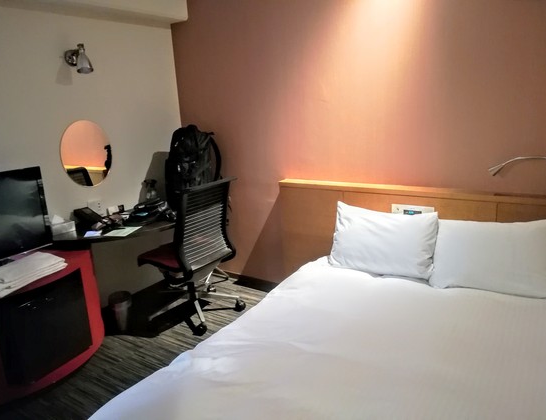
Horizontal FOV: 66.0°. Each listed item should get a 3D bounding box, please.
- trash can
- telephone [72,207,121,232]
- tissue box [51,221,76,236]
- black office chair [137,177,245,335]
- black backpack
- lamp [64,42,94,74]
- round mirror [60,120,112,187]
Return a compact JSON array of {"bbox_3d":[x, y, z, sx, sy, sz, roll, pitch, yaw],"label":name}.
[{"bbox_3d":[-1.024,0.706,2.830,0.158,0.244,0.158,-3,14,1],"label":"trash can"},{"bbox_3d":[-1.163,0.048,2.819,0.235,0.109,0.213,6,17,35],"label":"telephone"},{"bbox_3d":[-1.338,0.112,2.693,0.131,0.061,0.109,-12,16,-32],"label":"tissue box"},{"bbox_3d":[-0.618,0.281,2.957,0.697,0.959,0.688,5,16,30],"label":"black office chair"},{"bbox_3d":[-0.595,-0.344,3.273,0.330,0.597,0.290,5,16,30],"label":"black backpack"},{"bbox_3d":[-1.229,-0.955,2.668,0.181,0.172,0.113,6,17,35],"label":"lamp"},{"bbox_3d":[-1.254,-0.379,2.858,0.023,0.448,0.362,6,17,35],"label":"round mirror"}]

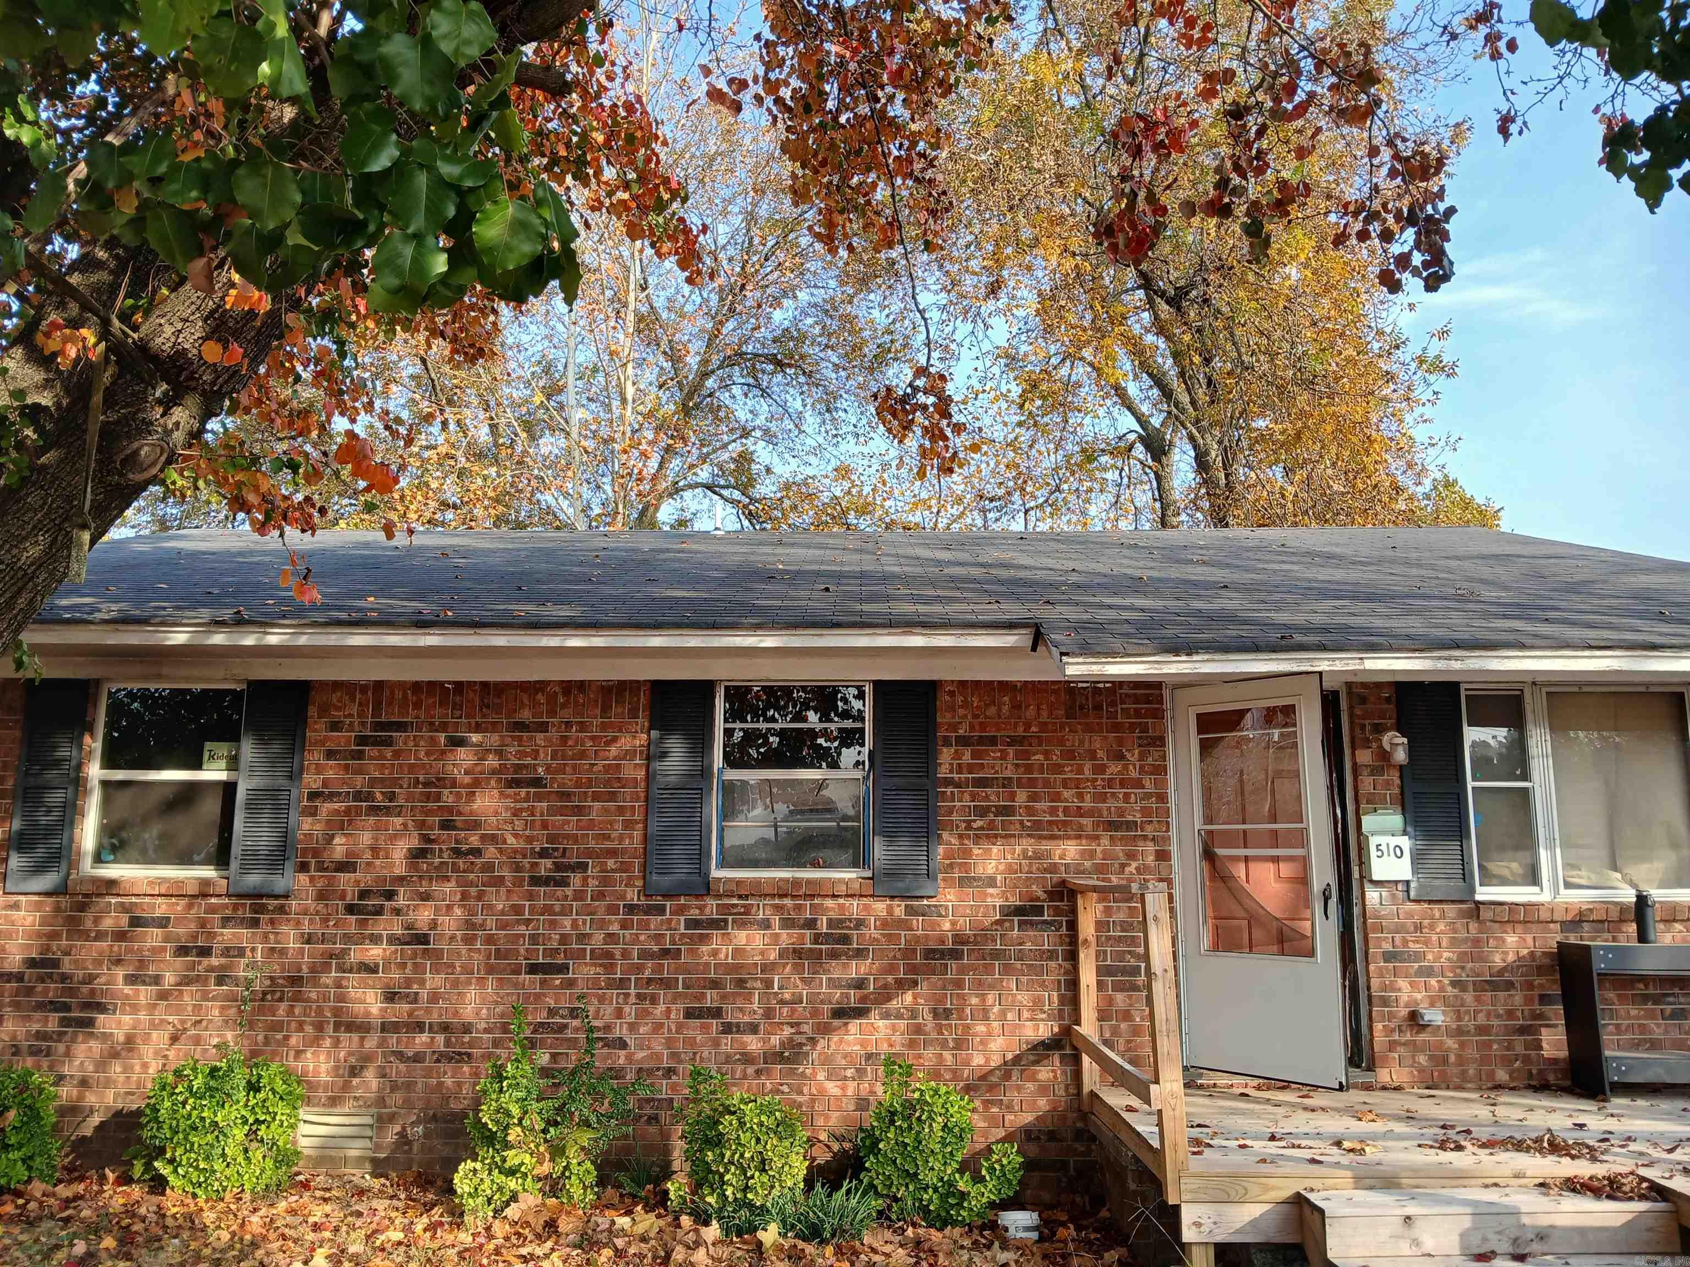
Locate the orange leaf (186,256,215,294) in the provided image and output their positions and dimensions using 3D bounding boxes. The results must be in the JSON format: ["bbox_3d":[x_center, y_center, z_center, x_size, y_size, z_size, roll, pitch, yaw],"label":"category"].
[{"bbox_3d":[-0.711,-0.396,1.400,0.031,0.040,0.020,3,-10,-15],"label":"orange leaf"}]

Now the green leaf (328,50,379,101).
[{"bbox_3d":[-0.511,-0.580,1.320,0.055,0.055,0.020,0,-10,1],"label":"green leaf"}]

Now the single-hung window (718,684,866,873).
[{"bbox_3d":[-0.287,0.800,6.995,0.850,1.050,0.100,0,-10,1],"label":"single-hung window"}]

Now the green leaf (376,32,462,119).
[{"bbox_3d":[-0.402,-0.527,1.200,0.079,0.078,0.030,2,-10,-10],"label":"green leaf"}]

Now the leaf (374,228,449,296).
[{"bbox_3d":[-0.410,-0.351,1.200,0.067,0.068,0.018,10,0,-21],"label":"leaf"}]

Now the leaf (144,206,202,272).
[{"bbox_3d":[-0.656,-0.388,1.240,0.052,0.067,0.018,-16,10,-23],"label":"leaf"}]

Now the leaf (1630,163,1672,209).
[{"bbox_3d":[1.016,-0.565,1.600,0.055,0.060,0.025,0,-10,1],"label":"leaf"}]

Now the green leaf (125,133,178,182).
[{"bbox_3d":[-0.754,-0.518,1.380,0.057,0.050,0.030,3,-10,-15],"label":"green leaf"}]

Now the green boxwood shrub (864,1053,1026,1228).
[{"bbox_3d":[0.474,2.533,6.296,0.791,0.805,0.680,0,-10,1],"label":"green boxwood shrub"}]

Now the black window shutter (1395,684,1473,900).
[{"bbox_3d":[3.229,0.850,6.950,0.352,1.201,0.040,0,-10,1],"label":"black window shutter"}]

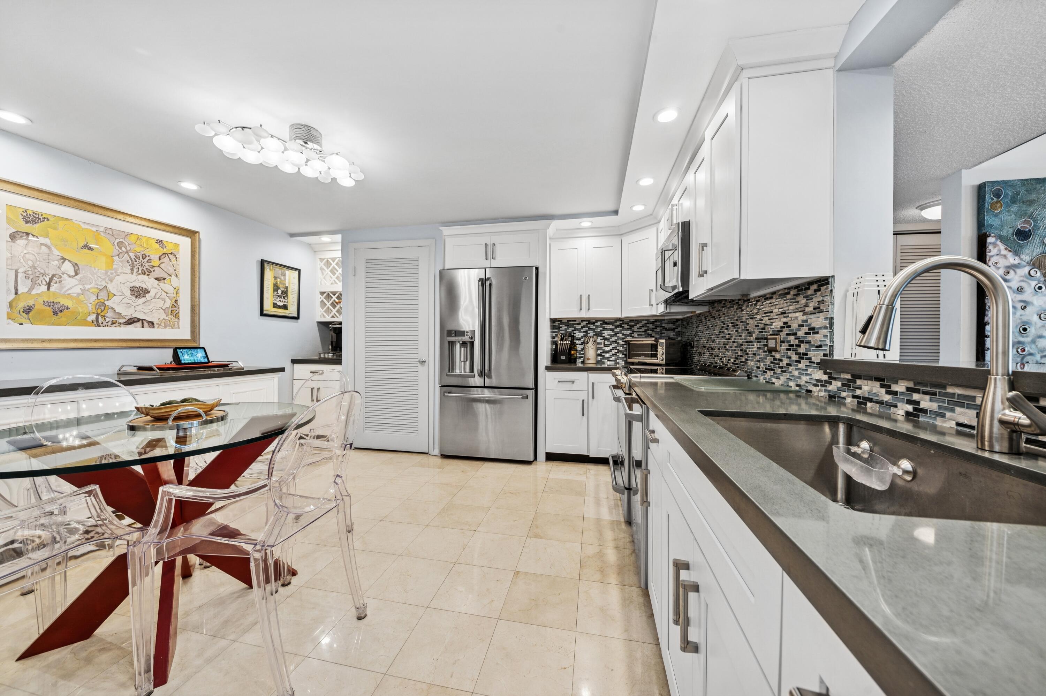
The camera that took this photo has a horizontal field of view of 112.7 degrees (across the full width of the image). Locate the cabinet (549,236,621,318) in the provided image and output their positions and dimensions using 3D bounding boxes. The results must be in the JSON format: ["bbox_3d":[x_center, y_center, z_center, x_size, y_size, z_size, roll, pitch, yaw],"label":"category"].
[{"bbox_3d":[0.630,-0.676,3.483,0.672,0.760,0.330,0,1,12],"label":"cabinet"}]

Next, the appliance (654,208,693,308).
[{"bbox_3d":[1.156,-0.535,2.358,0.400,0.420,0.765,0,1,12],"label":"appliance"}]

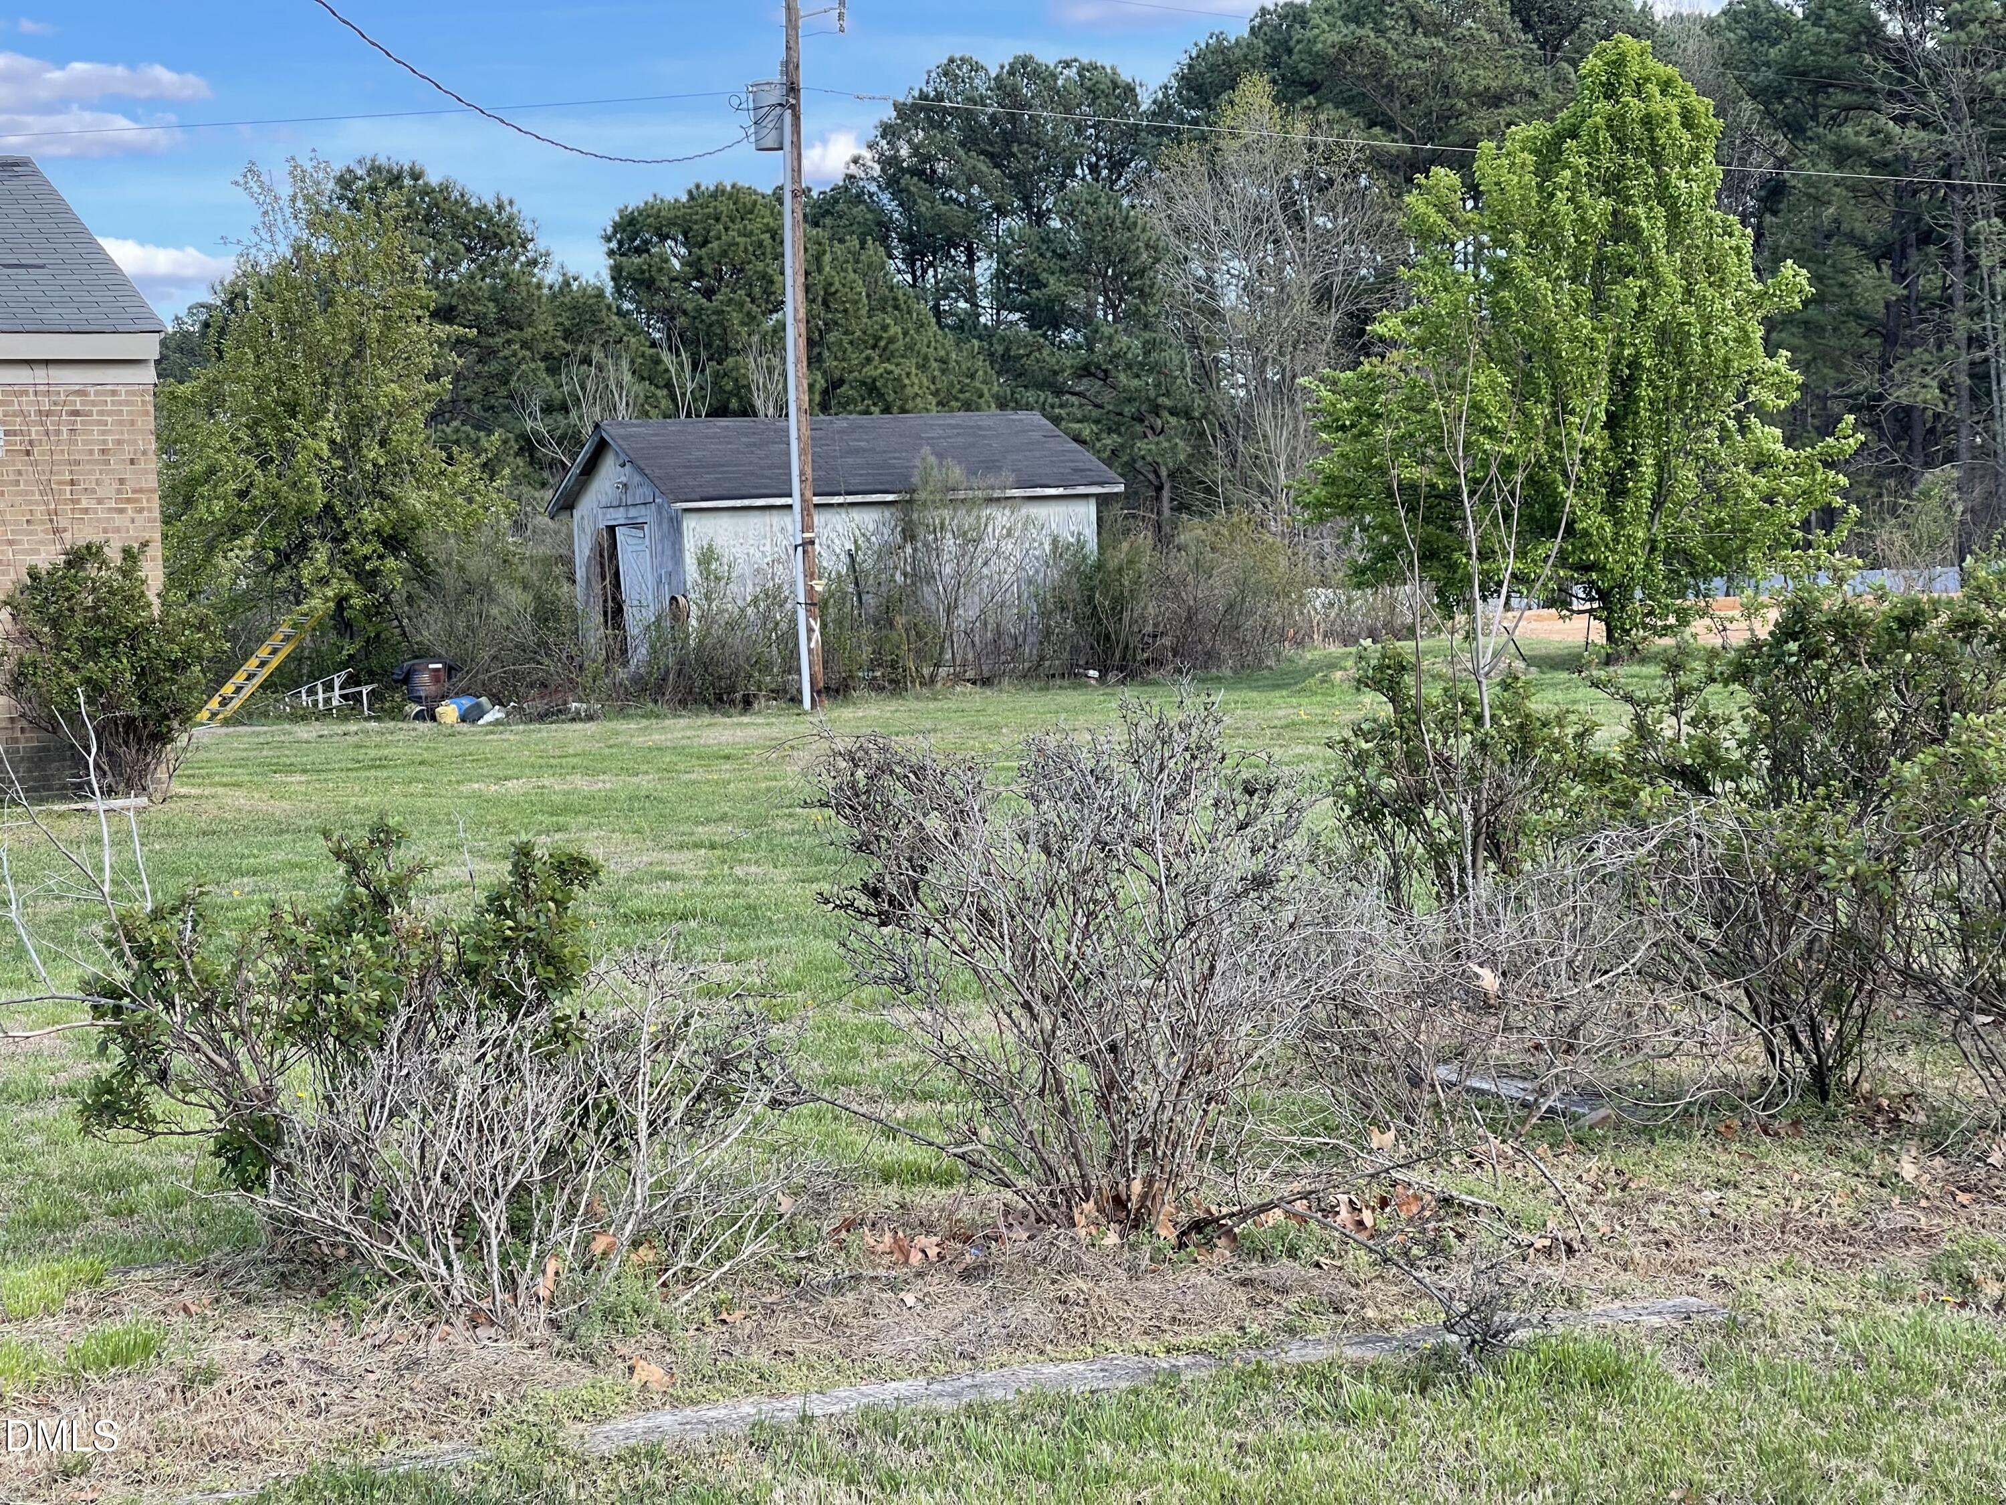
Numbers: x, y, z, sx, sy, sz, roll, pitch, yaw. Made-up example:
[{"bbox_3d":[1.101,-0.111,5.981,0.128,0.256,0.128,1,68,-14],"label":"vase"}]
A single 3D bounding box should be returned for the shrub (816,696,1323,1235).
[{"bbox_3d":[0.154,0.508,8.800,1.170,1.230,1.080,-2,3,0],"label":"shrub"}]

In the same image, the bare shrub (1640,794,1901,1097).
[{"bbox_3d":[2.136,0.562,10.350,0.690,0.810,0.700,-2,3,0],"label":"bare shrub"}]

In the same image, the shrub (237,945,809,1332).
[{"bbox_3d":[-1.023,0.833,7.900,1.130,0.770,0.970,-2,3,0],"label":"shrub"}]

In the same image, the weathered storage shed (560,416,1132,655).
[{"bbox_3d":[-2.429,-2.978,52.512,6.800,3.500,5.000,-4,3,-25],"label":"weathered storage shed"}]

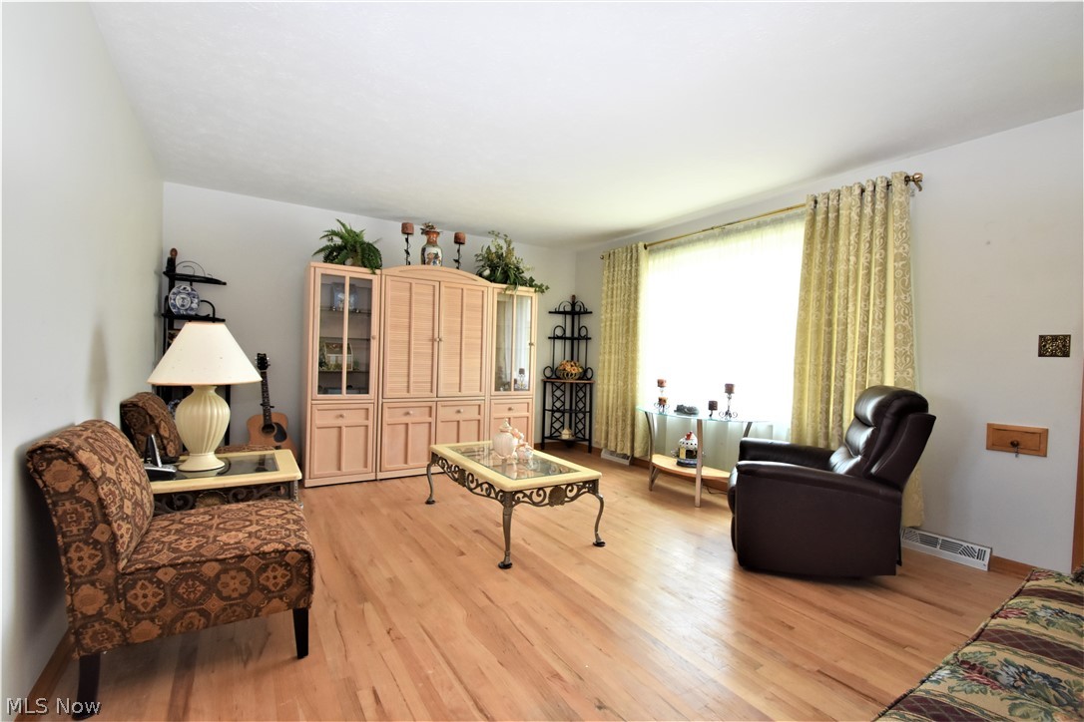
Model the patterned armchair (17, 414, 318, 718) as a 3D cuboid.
[{"bbox_3d":[-1.291,0.643,1.683,0.728,0.834,0.549,1,1,-30],"label":"patterned armchair"}]

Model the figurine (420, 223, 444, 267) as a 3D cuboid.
[{"bbox_3d":[-1.084,-1.080,4.421,0.220,0.530,0.220,1,1,-34],"label":"figurine"}]

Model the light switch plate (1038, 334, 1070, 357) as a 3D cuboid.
[{"bbox_3d":[2.645,-0.075,2.332,0.010,0.117,0.110,1,1,-35],"label":"light switch plate"}]

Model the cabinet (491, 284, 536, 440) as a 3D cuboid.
[{"bbox_3d":[-0.429,0.137,4.859,0.566,1.814,0.448,1,1,-35],"label":"cabinet"}]

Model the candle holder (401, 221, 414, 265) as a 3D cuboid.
[{"bbox_3d":[-1.280,-1.068,4.290,0.120,0.480,0.120,1,1,-34],"label":"candle holder"}]

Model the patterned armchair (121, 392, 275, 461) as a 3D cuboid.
[{"bbox_3d":[-2.022,0.616,2.765,0.740,0.875,0.590,1,1,-34],"label":"patterned armchair"}]

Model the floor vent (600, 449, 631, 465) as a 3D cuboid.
[{"bbox_3d":[0.803,1.028,4.895,0.065,0.112,0.414,1,1,-35],"label":"floor vent"}]

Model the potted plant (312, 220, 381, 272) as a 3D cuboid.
[{"bbox_3d":[-1.672,-0.987,3.904,0.565,0.427,0.460,1,1,-35],"label":"potted plant"}]

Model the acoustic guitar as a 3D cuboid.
[{"bbox_3d":[-2.422,0.443,3.982,0.395,1.030,0.120,-5,-4,-31],"label":"acoustic guitar"}]

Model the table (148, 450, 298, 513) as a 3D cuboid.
[{"bbox_3d":[-1.580,0.794,2.195,0.670,0.560,0.610,1,1,-34],"label":"table"}]

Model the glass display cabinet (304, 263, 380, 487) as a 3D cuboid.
[{"bbox_3d":[-1.785,0.117,4.019,0.580,1.850,0.410,1,1,-34],"label":"glass display cabinet"}]

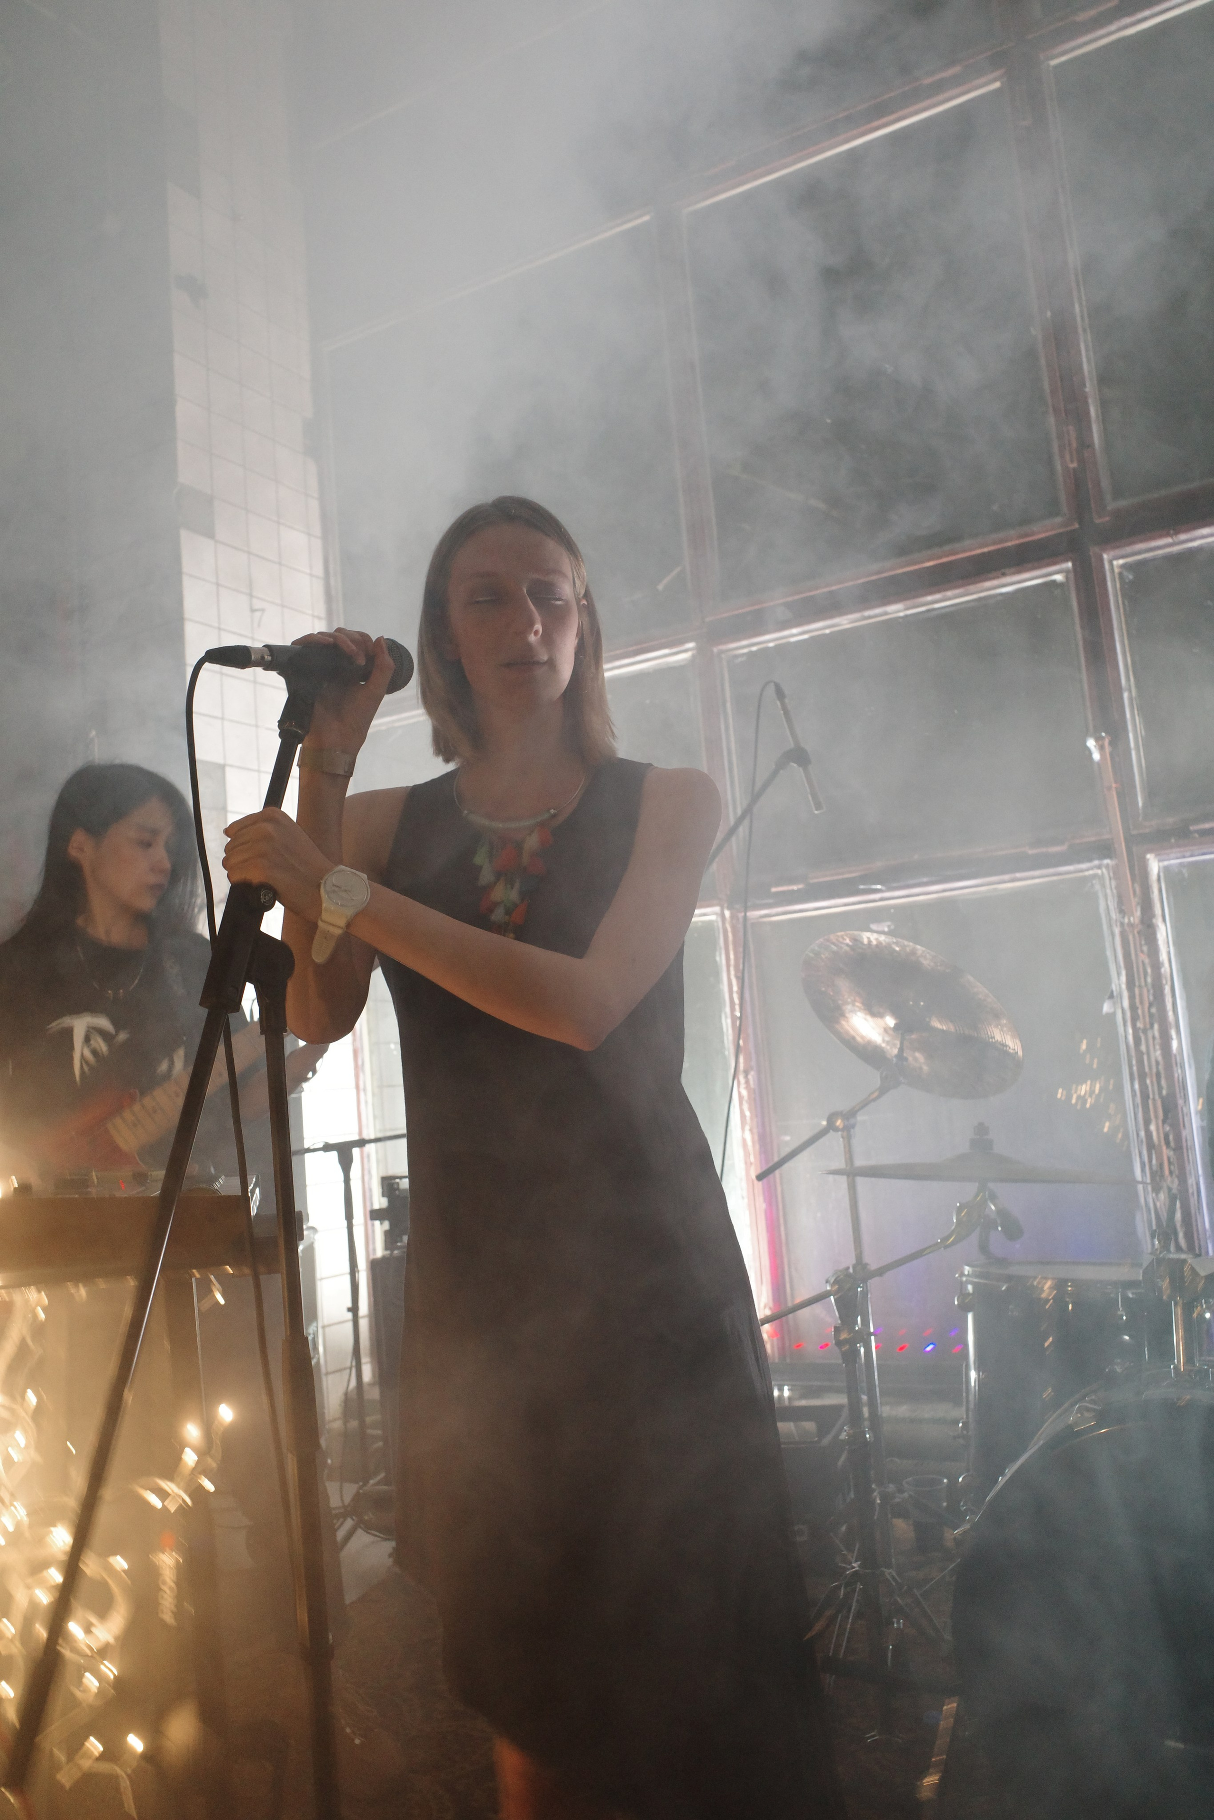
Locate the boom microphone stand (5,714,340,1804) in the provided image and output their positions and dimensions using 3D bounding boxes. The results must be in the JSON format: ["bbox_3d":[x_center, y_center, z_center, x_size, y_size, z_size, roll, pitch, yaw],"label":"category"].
[{"bbox_3d":[-0.273,0.487,1.158,0.580,1.437,0.520,1,-10,-36],"label":"boom microphone stand"}]

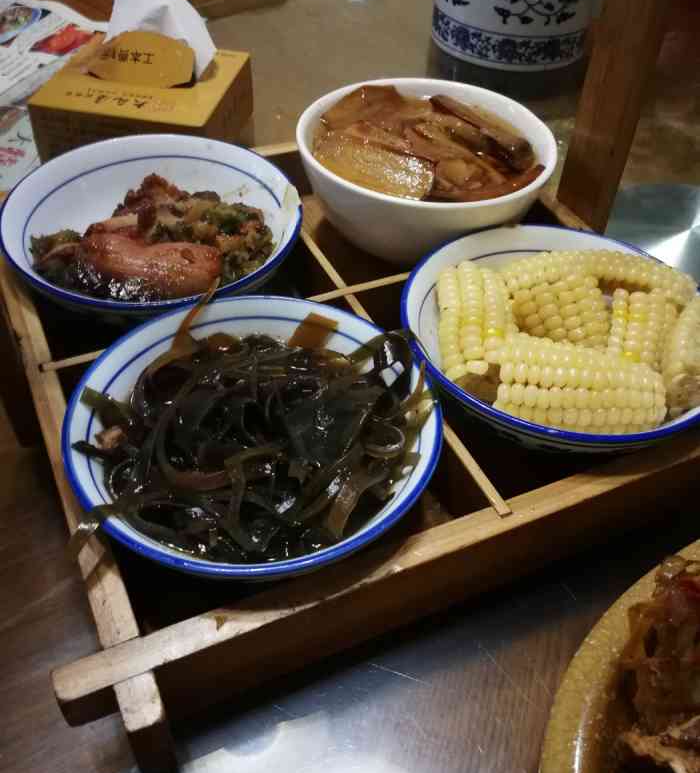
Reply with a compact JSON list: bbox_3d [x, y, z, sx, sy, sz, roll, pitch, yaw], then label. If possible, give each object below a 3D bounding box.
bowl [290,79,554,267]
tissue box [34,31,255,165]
[{"bbox_3d":[0.043,-0.121,0.444,0.148,0.068,0.148,2,46,-2],"label":"bowl"},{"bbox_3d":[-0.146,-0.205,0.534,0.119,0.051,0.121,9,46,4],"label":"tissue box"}]

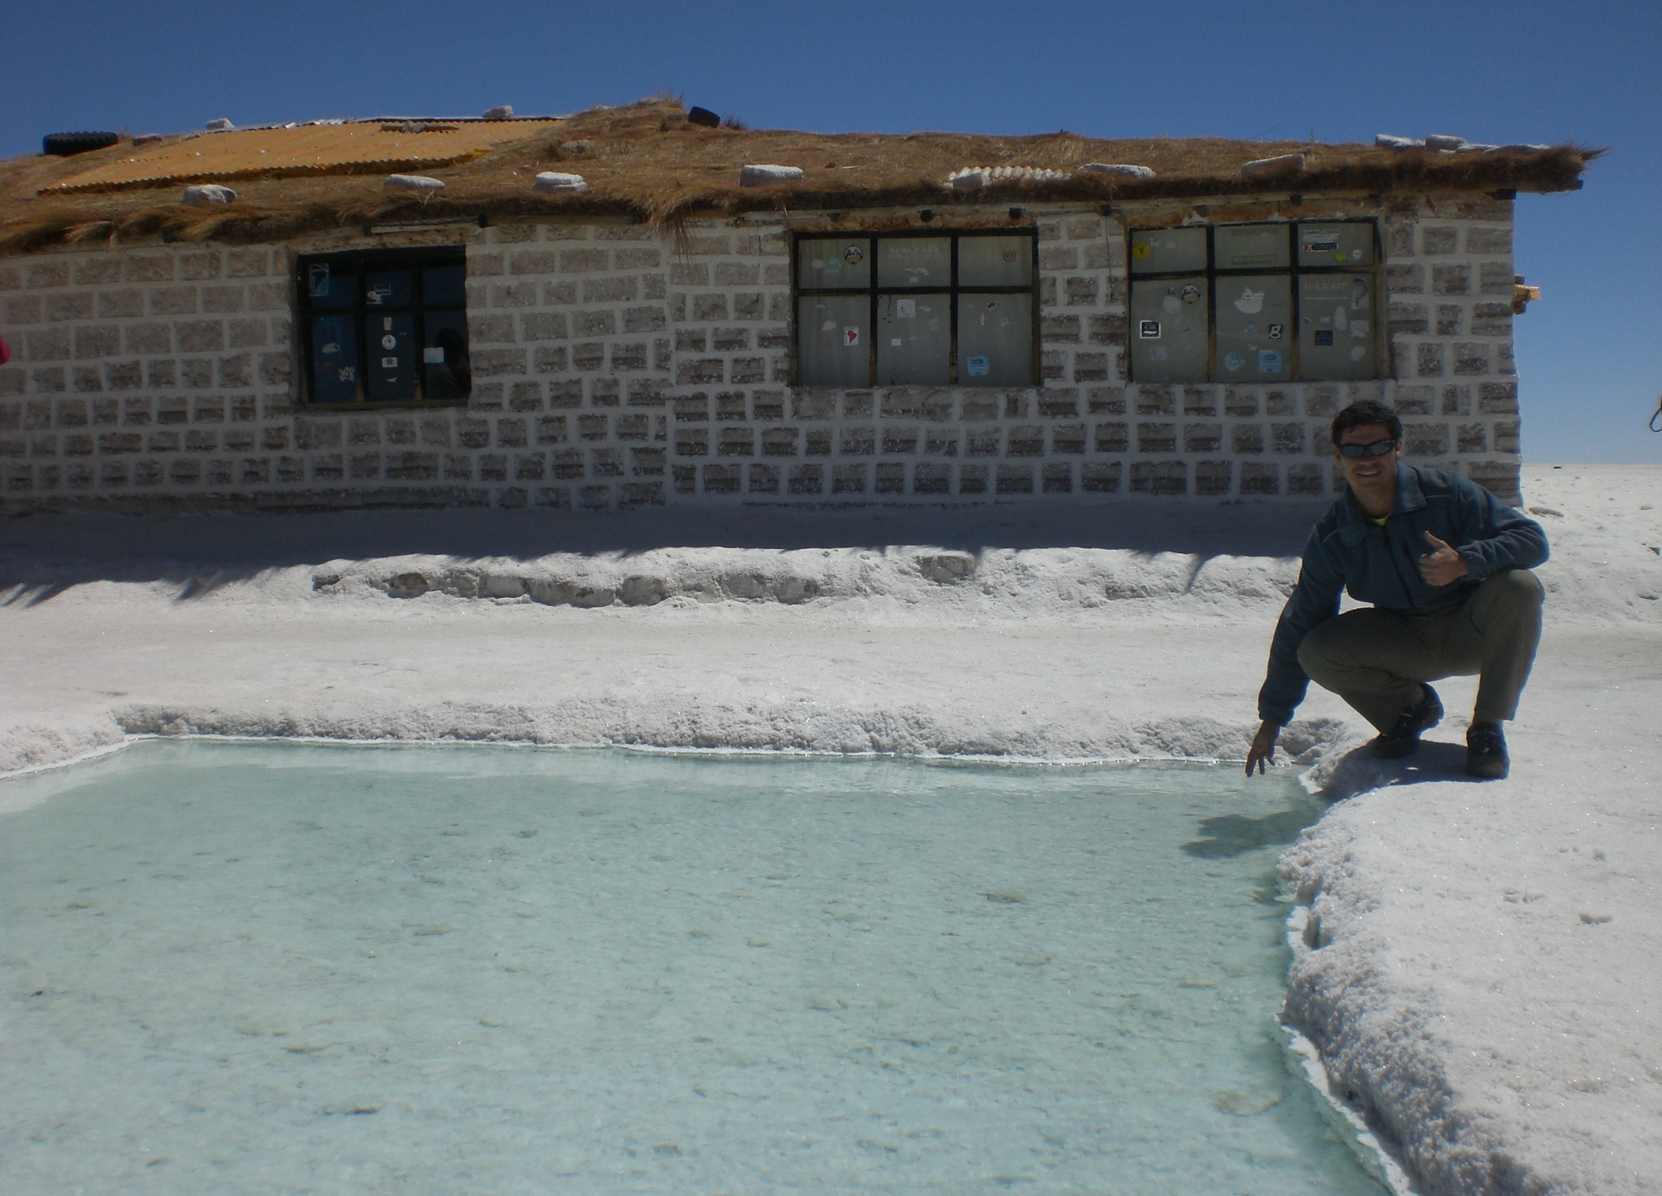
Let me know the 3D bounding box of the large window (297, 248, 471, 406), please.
[{"bbox_3d":[-3.408,-2.050,13.900,1.460,1.170,0.100,1,4,16],"label":"large window"}]

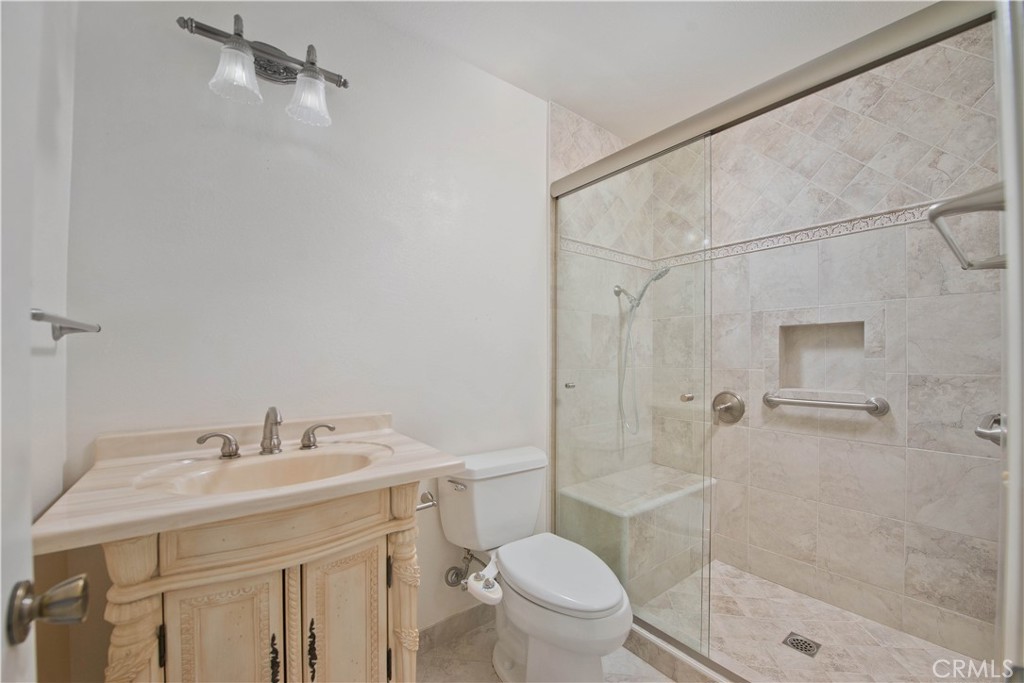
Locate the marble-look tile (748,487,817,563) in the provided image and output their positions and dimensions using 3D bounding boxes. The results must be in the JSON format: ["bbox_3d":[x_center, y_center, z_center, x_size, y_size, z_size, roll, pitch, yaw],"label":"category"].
[{"bbox_3d":[1.357,0.923,2.007,0.010,0.305,0.303,1,-1,-43],"label":"marble-look tile"}]

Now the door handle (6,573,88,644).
[{"bbox_3d":[-0.511,0.289,0.443,0.057,0.067,0.067,1,-1,-41],"label":"door handle"}]

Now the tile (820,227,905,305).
[{"bbox_3d":[1.530,-0.321,1.752,0.010,0.300,0.298,1,-1,-37],"label":"tile"}]

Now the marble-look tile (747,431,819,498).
[{"bbox_3d":[1.361,0.615,2.006,0.010,0.306,0.303,1,-1,-43],"label":"marble-look tile"}]

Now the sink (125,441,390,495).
[{"bbox_3d":[-0.615,0.393,1.055,0.555,0.145,0.355,1,-1,-37],"label":"sink"}]

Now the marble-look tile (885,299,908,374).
[{"bbox_3d":[1.647,-0.019,1.707,0.010,0.308,0.063,1,-1,-43],"label":"marble-look tile"}]

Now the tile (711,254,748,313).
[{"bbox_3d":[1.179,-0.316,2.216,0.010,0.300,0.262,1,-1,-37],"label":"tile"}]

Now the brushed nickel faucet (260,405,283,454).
[{"bbox_3d":[-0.680,0.259,1.139,0.055,0.135,0.140,1,-1,-37],"label":"brushed nickel faucet"}]

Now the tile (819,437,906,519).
[{"bbox_3d":[1.521,0.587,1.734,0.010,0.300,0.298,1,-1,-37],"label":"tile"}]

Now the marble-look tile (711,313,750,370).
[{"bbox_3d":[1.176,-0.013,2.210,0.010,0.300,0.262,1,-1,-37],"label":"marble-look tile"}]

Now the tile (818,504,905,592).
[{"bbox_3d":[1.557,0.918,1.789,0.010,0.305,0.303,1,-1,-43],"label":"tile"}]

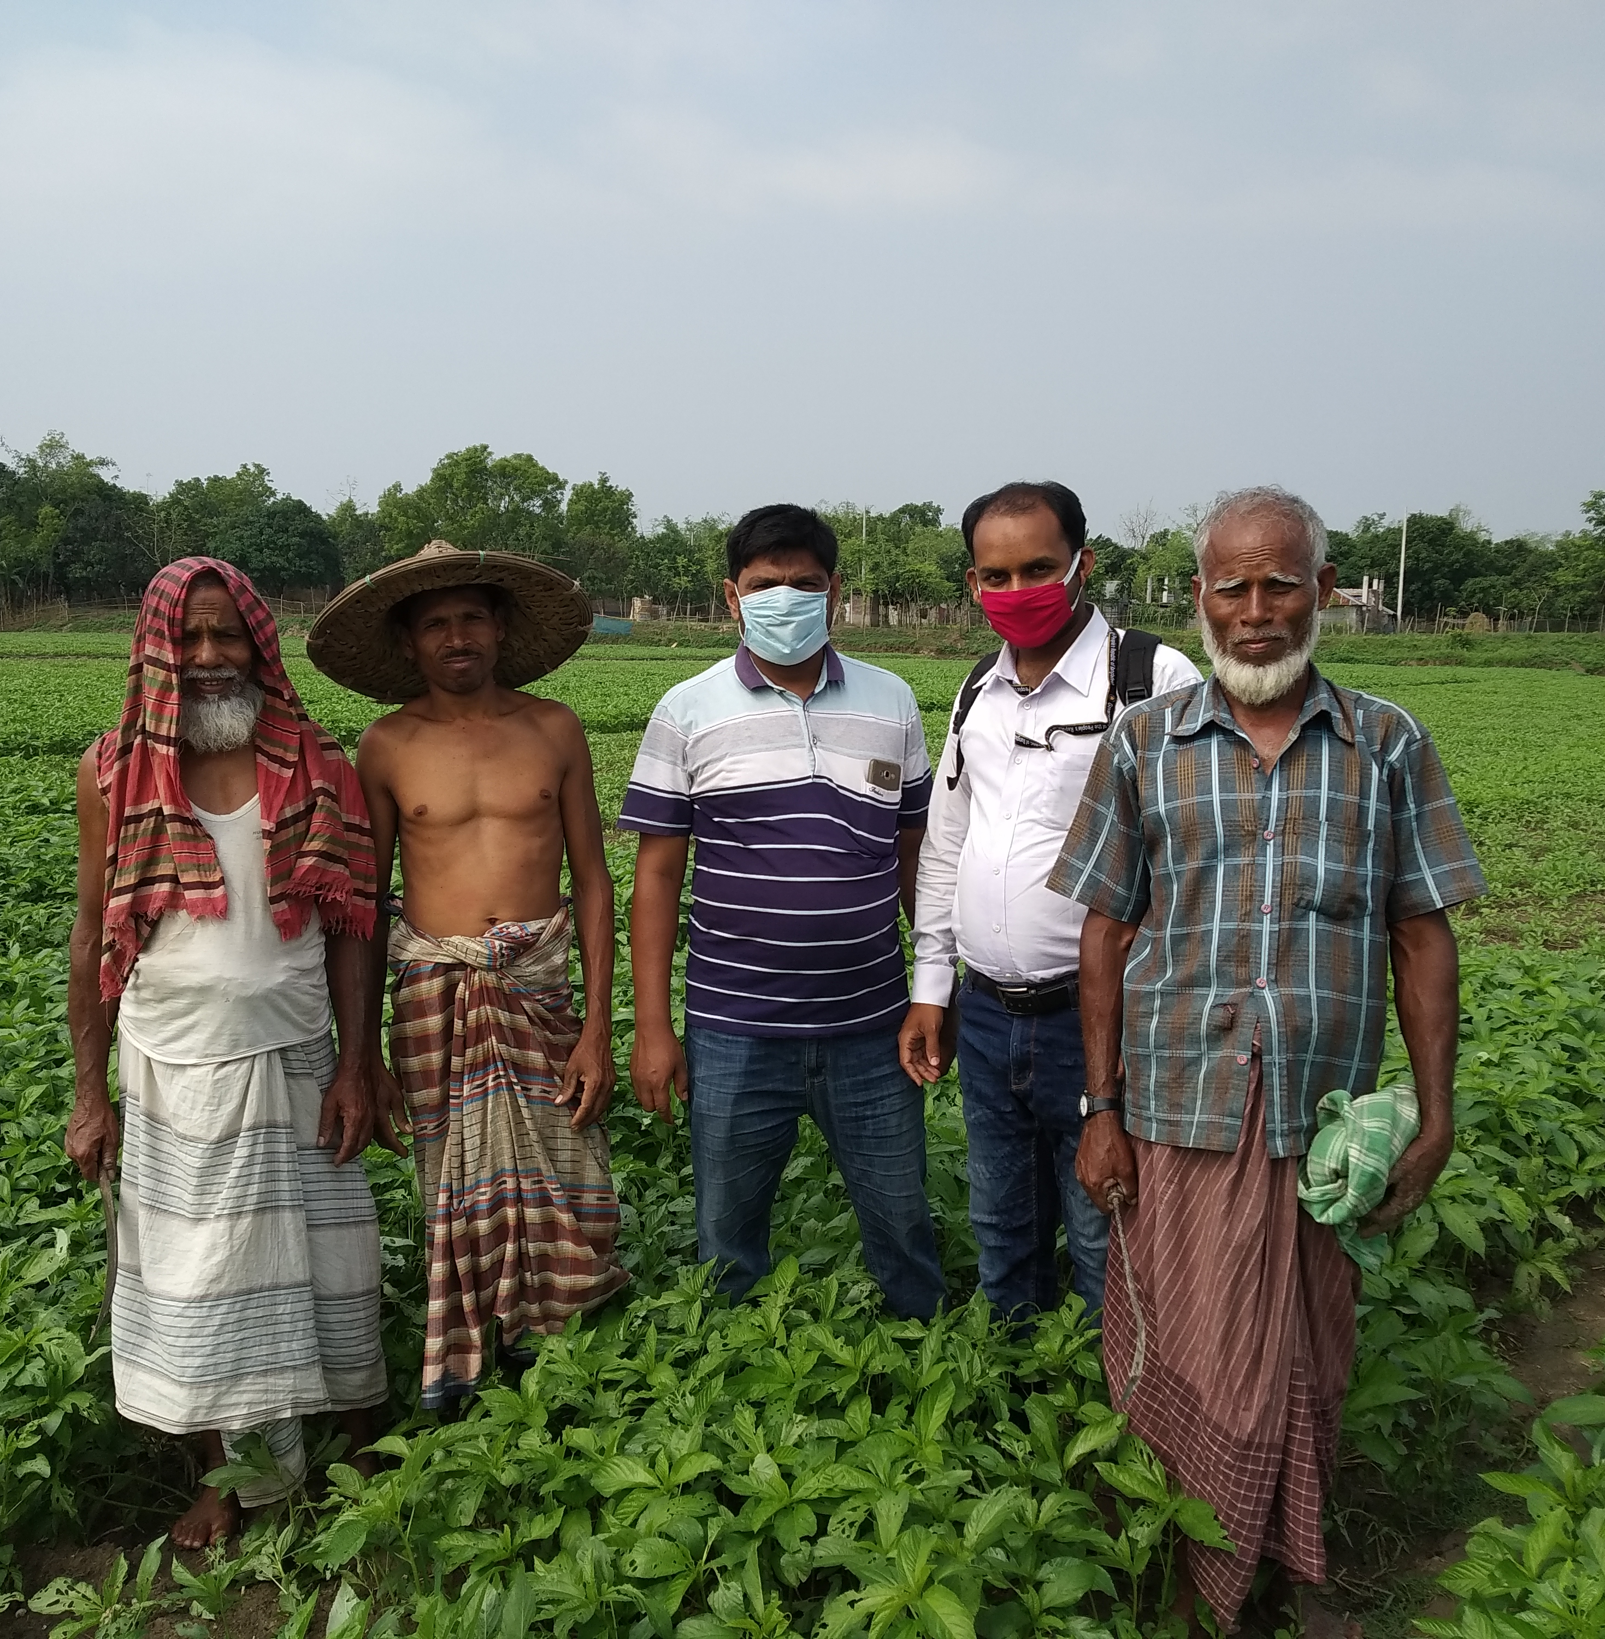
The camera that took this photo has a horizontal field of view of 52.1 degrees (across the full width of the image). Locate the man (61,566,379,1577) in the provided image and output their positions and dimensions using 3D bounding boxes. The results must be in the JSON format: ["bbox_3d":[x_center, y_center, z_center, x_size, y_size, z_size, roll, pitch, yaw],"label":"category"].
[{"bbox_3d":[-0.918,0.373,2.632,0.500,1.568,0.360,-2,8,-17],"label":"man"}]

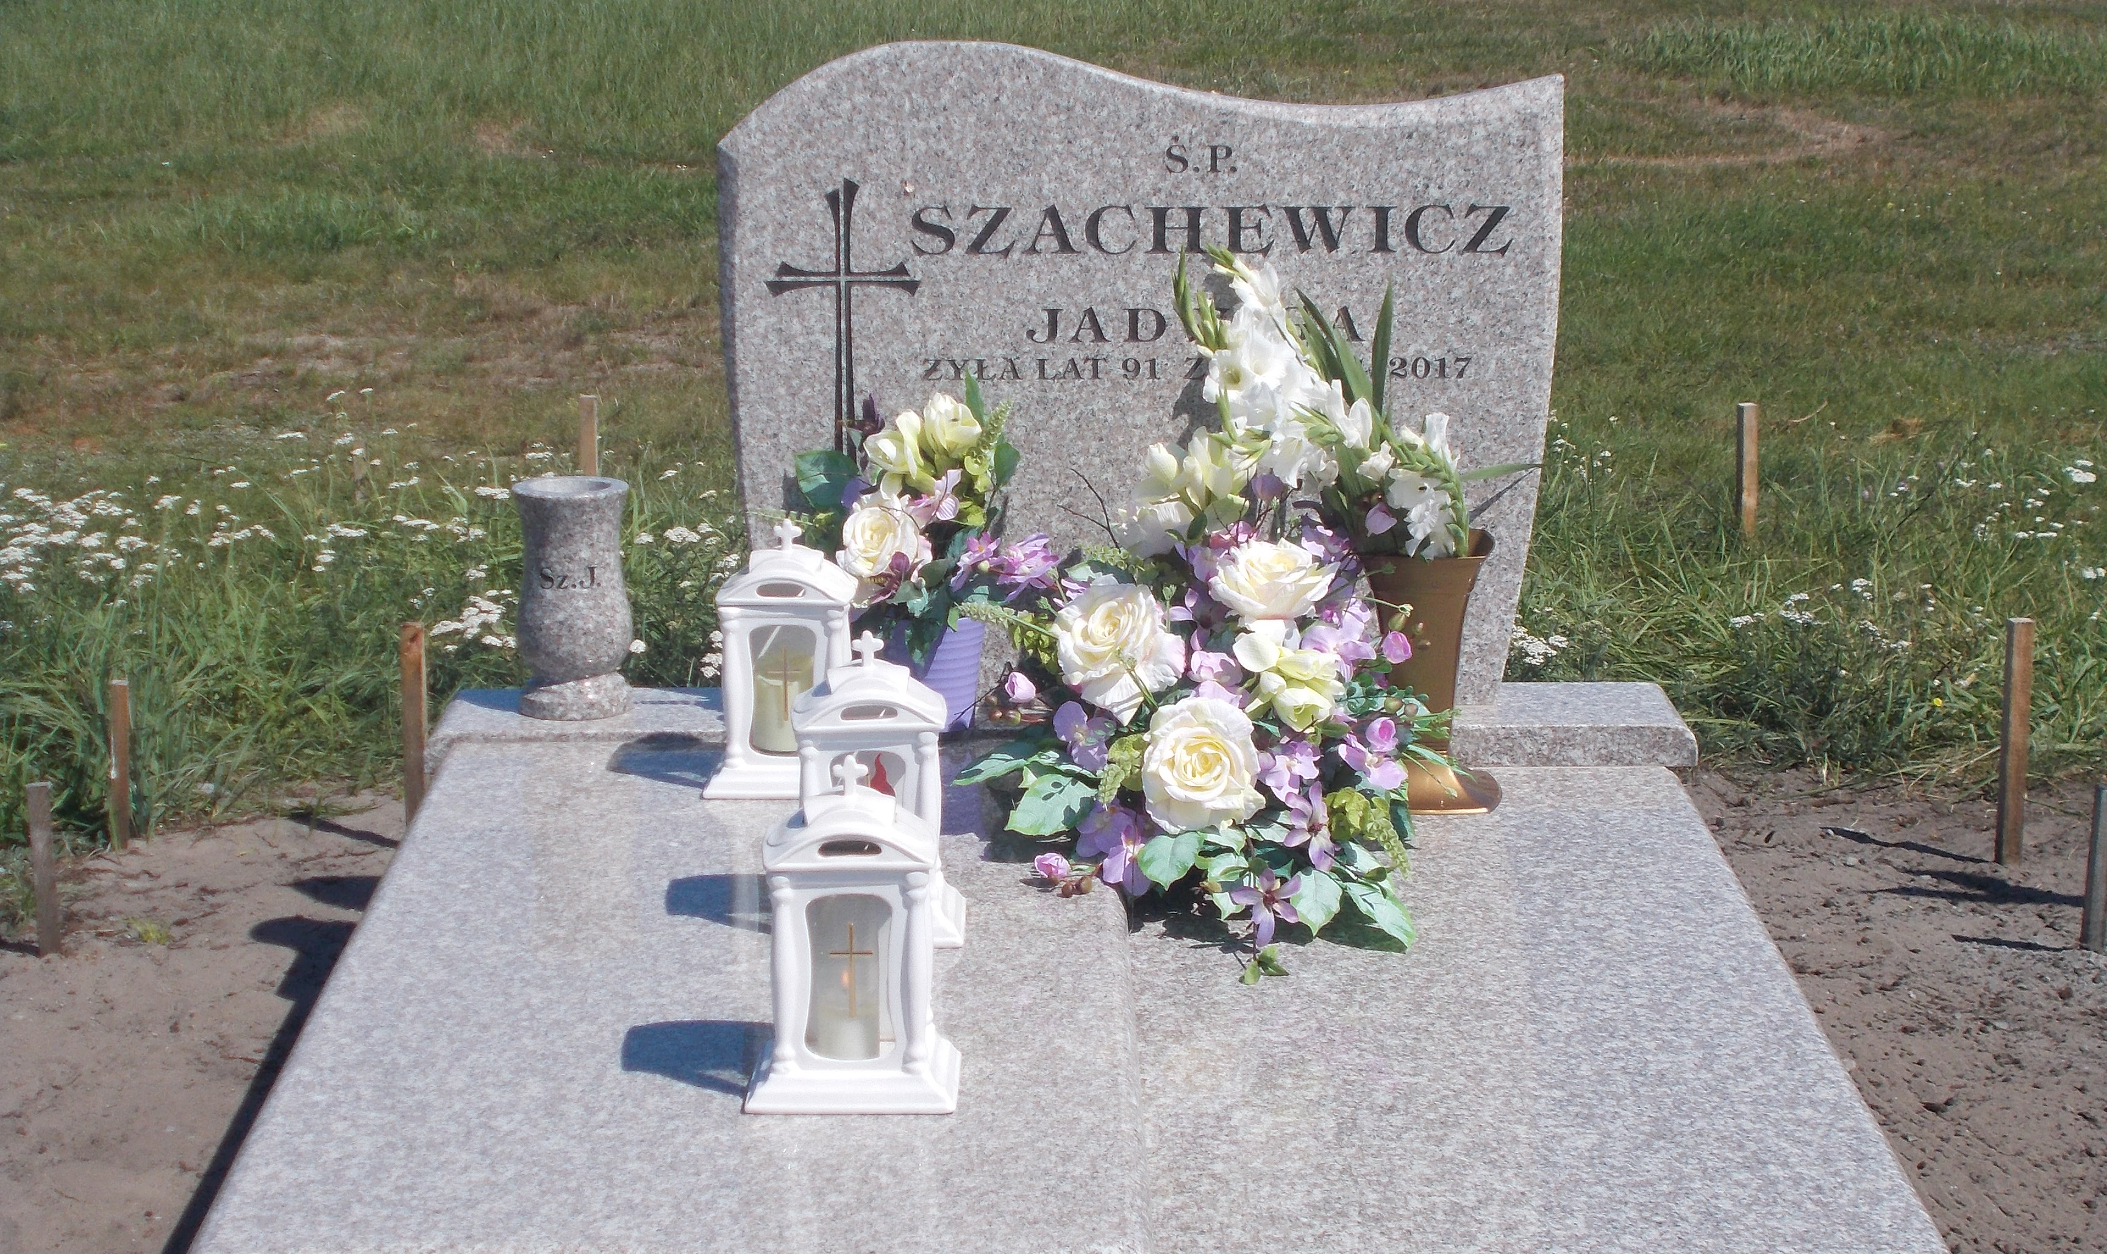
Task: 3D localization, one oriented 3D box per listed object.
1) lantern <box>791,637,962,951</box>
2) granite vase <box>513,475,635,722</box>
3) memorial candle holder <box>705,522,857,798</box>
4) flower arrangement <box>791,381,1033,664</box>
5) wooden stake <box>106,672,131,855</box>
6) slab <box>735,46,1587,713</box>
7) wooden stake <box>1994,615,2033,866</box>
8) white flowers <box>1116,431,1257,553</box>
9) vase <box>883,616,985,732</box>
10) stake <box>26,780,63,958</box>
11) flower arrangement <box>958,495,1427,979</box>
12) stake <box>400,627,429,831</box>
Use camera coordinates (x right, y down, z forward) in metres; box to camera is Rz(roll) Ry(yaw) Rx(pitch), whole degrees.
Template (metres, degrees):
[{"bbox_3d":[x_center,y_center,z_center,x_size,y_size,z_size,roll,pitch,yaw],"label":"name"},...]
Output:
[{"bbox_3d":[-0.180,0.144,3.945,0.186,0.291,0.163,0,13,0],"label":"lantern"},{"bbox_3d":[-0.523,-0.032,4.416,0.128,0.250,0.128,0,14,0],"label":"granite vase"},{"bbox_3d":[-0.315,0.040,4.760,0.187,0.315,0.135,0,13,0],"label":"memorial candle holder"},{"bbox_3d":[-0.148,-0.109,4.271,0.250,0.275,0.220,0,14,0],"label":"flower arrangement"},{"bbox_3d":[-1.198,0.175,5.172,0.027,0.236,0.027,0,14,0],"label":"wooden stake"},{"bbox_3d":[0.099,-0.282,4.605,0.935,0.761,0.082,0,13,0],"label":"slab"},{"bbox_3d":[1.331,0.157,5.620,0.033,0.350,0.033,0,13,0],"label":"wooden stake"},{"bbox_3d":[0.151,-0.154,4.630,0.148,0.125,0.120,0,13,0],"label":"white flowers"},{"bbox_3d":[-0.140,0.045,4.382,0.128,0.115,0.128,0,14,0],"label":"vase"},{"bbox_3d":[-1.255,0.299,5.045,0.028,0.227,0.028,0,13,0],"label":"stake"},{"bbox_3d":[0.131,0.088,3.874,0.435,0.355,0.420,0,14,0],"label":"flower arrangement"},{"bbox_3d":[-0.900,0.156,5.720,0.033,0.335,0.033,0,13,0],"label":"stake"}]

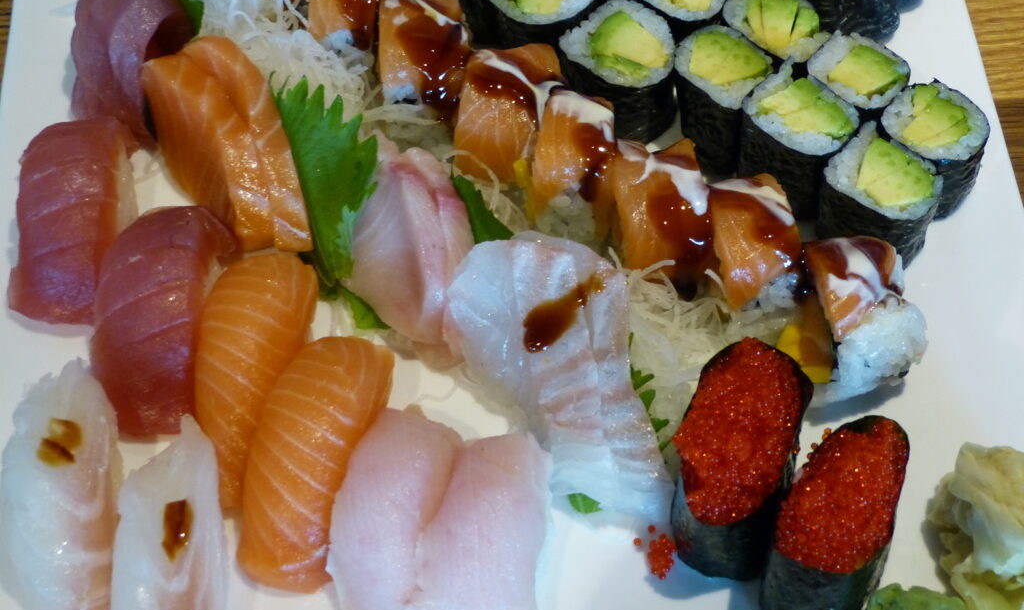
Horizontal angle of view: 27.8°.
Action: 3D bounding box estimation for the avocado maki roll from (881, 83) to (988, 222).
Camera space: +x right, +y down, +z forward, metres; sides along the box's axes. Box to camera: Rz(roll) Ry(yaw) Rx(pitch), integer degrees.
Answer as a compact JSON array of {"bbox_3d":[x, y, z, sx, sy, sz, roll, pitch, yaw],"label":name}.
[{"bbox_3d":[0.111,-0.041,0.545,0.025,0.024,0.027,0,54,0],"label":"avocado maki roll"}]

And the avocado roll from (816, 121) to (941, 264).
[{"bbox_3d":[0.095,-0.028,0.536,0.029,0.022,0.031,0,54,0],"label":"avocado roll"}]

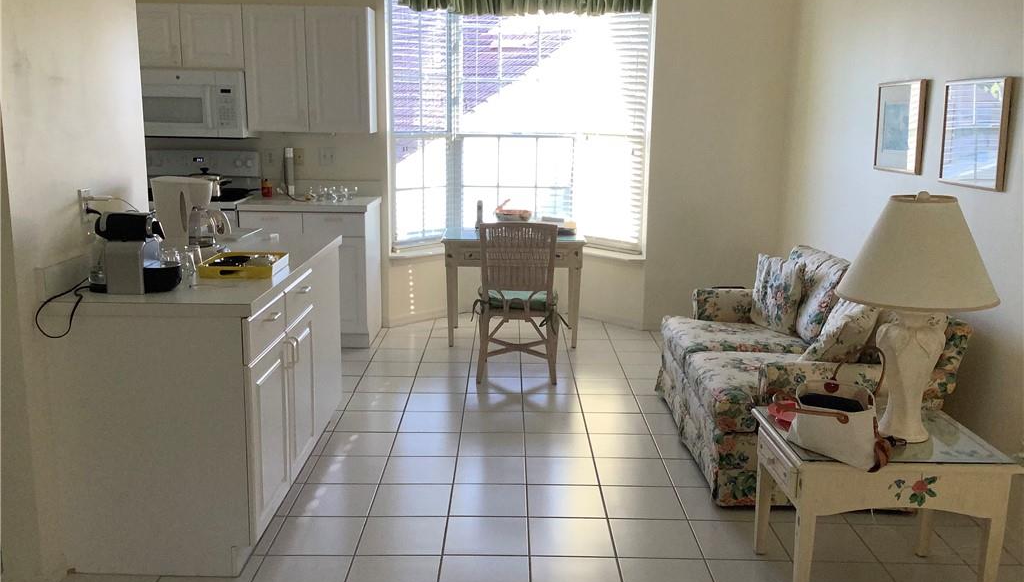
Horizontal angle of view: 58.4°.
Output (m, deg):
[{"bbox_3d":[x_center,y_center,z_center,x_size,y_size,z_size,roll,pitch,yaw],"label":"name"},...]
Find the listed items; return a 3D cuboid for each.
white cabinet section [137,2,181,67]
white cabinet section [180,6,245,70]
[{"bbox_3d":[-2.243,-1.616,5.840,0.382,0.371,0.335,1,12,0],"label":"white cabinet section"},{"bbox_3d":[-1.857,-1.612,5.842,0.388,0.371,0.335,1,12,0],"label":"white cabinet section"}]

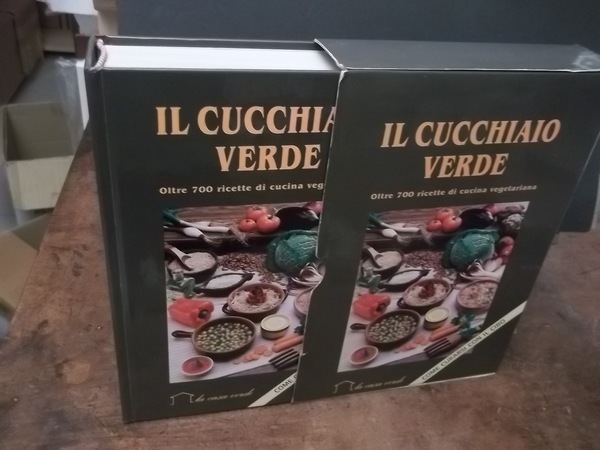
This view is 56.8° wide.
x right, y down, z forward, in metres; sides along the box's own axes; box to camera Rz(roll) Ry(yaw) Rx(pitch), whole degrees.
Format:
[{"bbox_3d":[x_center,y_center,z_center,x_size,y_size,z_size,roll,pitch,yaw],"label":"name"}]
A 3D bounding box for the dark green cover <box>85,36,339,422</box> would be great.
[{"bbox_3d":[-0.029,0.016,0.348,0.170,0.246,0.046,-4,35,-15],"label":"dark green cover"}]

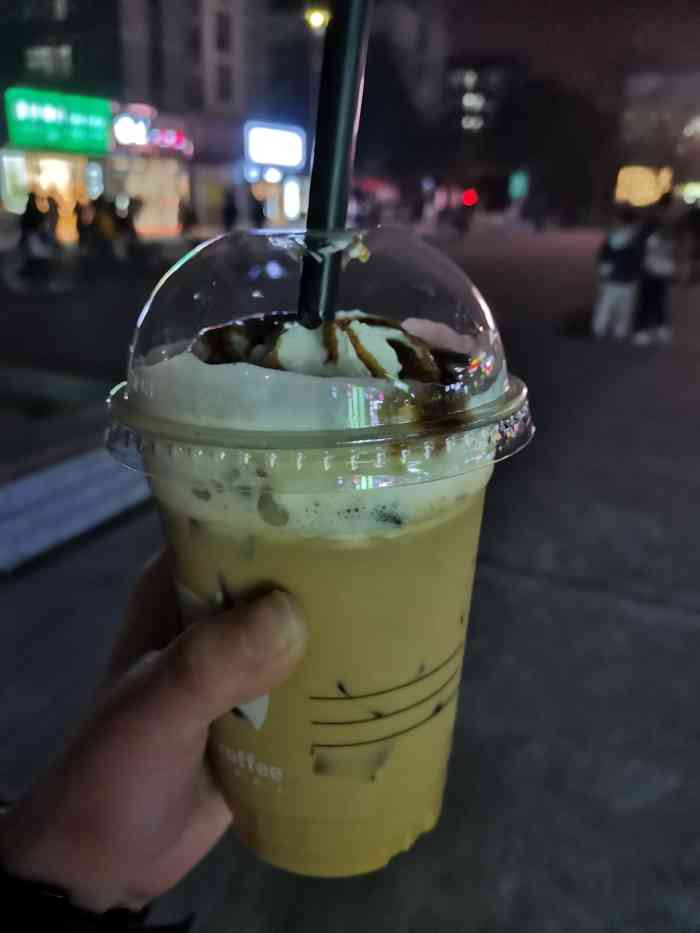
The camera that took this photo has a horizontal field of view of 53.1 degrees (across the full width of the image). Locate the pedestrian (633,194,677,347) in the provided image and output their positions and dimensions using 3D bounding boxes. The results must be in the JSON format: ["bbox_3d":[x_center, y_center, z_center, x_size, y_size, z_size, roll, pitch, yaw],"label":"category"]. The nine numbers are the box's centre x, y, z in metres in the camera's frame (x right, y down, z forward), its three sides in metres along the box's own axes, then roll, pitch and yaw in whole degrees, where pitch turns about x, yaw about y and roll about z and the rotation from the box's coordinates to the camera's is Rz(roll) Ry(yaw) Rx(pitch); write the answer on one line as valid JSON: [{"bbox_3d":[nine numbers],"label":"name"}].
[{"bbox_3d":[3.660,-2.310,8.377,0.480,1.700,0.340,10,22,19],"label":"pedestrian"}]

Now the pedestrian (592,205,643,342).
[{"bbox_3d":[3.294,-2.366,8.622,0.480,1.600,0.340,10,22,19],"label":"pedestrian"}]

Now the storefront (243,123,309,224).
[{"bbox_3d":[-3.586,-13.850,33.590,1.000,4.600,3.600,19,27,38],"label":"storefront"}]

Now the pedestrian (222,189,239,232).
[{"bbox_3d":[-4.939,-10.540,28.824,0.500,1.680,0.360,-5,22,-16],"label":"pedestrian"}]

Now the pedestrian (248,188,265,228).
[{"bbox_3d":[-4.089,-11.238,30.551,0.500,1.680,0.360,-7,23,-22],"label":"pedestrian"}]

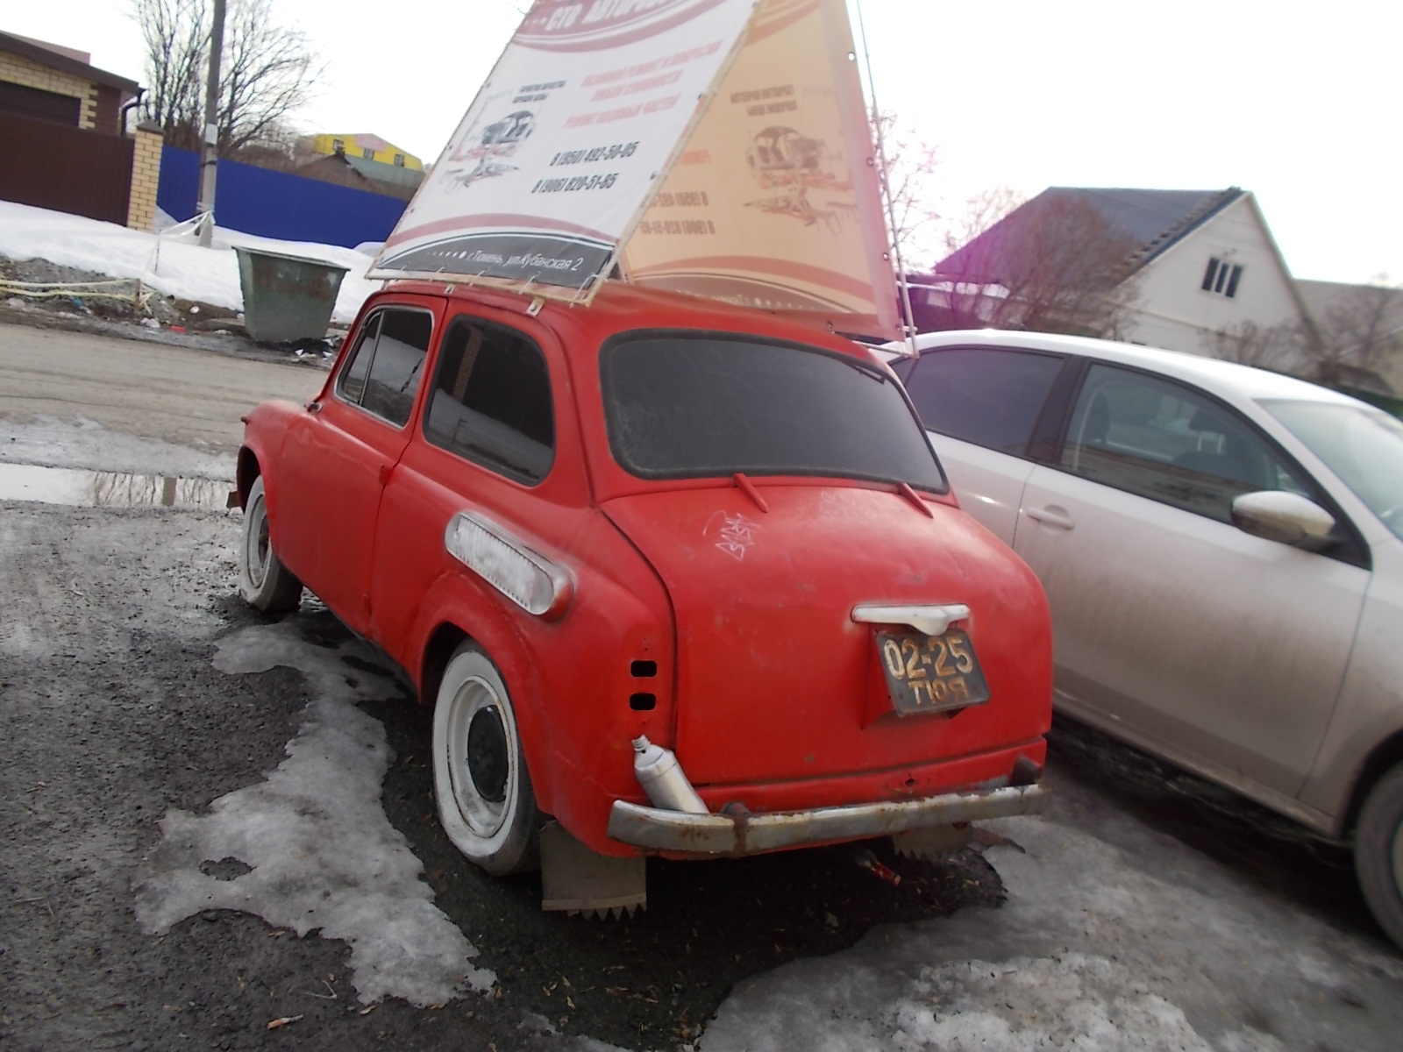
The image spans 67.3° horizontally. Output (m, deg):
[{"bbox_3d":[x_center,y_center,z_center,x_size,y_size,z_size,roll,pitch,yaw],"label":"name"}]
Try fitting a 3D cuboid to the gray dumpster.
[{"bbox_3d":[-5.100,-2.820,13.050,1.170,1.050,1.000,1,14,-36],"label":"gray dumpster"}]

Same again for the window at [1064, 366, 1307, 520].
[{"bbox_3d":[1.505,-0.252,3.250,0.050,0.418,0.918,29,-4,-40],"label":"window"}]

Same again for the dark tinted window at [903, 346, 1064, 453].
[{"bbox_3d":[1.012,-0.505,3.917,0.050,0.372,0.673,29,-4,-40],"label":"dark tinted window"}]

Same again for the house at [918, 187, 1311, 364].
[{"bbox_3d":[12.818,-6.809,32.849,8.700,6.979,7.400,4,13,-29],"label":"house"}]

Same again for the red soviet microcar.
[{"bbox_3d":[-0.477,-0.093,3.477,1.400,1.430,3.320,2,12,-37],"label":"red soviet microcar"}]

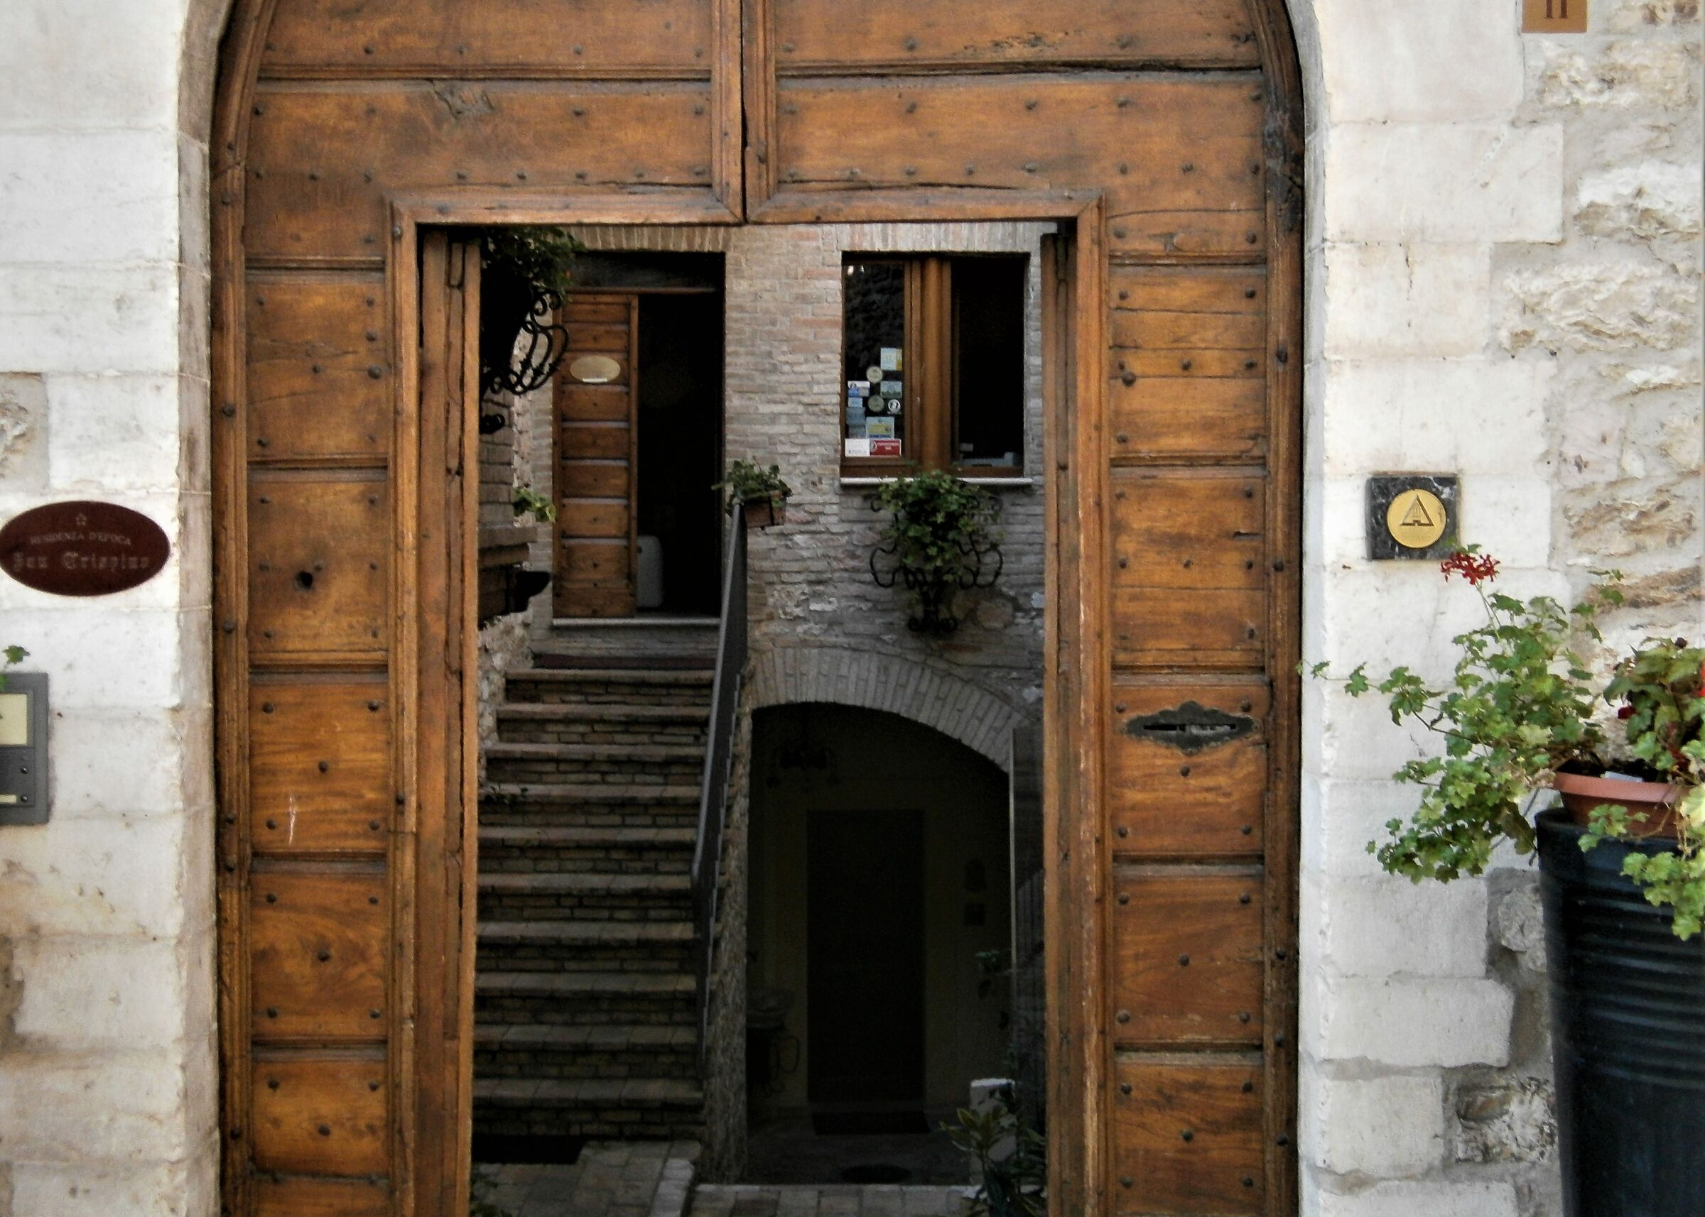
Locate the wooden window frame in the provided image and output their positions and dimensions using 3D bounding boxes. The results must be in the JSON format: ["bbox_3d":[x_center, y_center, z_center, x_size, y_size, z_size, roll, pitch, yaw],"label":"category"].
[{"bbox_3d":[0.505,-1.527,14.500,1.150,1.380,0.160,0,1,0],"label":"wooden window frame"}]

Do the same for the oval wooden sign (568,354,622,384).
[{"bbox_3d":[-1.610,-1.498,14.500,0.335,0.180,0.025,0,1,0],"label":"oval wooden sign"}]

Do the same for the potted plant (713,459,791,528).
[{"bbox_3d":[-0.604,-0.693,14.000,0.470,0.410,0.360,0,1,0],"label":"potted plant"}]

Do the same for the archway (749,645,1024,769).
[{"bbox_3d":[0.216,0.615,14.450,1.720,0.780,0.380,0,1,0],"label":"archway"}]

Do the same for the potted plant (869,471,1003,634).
[{"bbox_3d":[0.511,-0.341,14.100,0.820,1.000,0.420,0,1,0],"label":"potted plant"}]

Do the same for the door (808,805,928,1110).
[{"bbox_3d":[0.090,2.477,16.400,0.850,2.080,0.080,0,1,0],"label":"door"}]

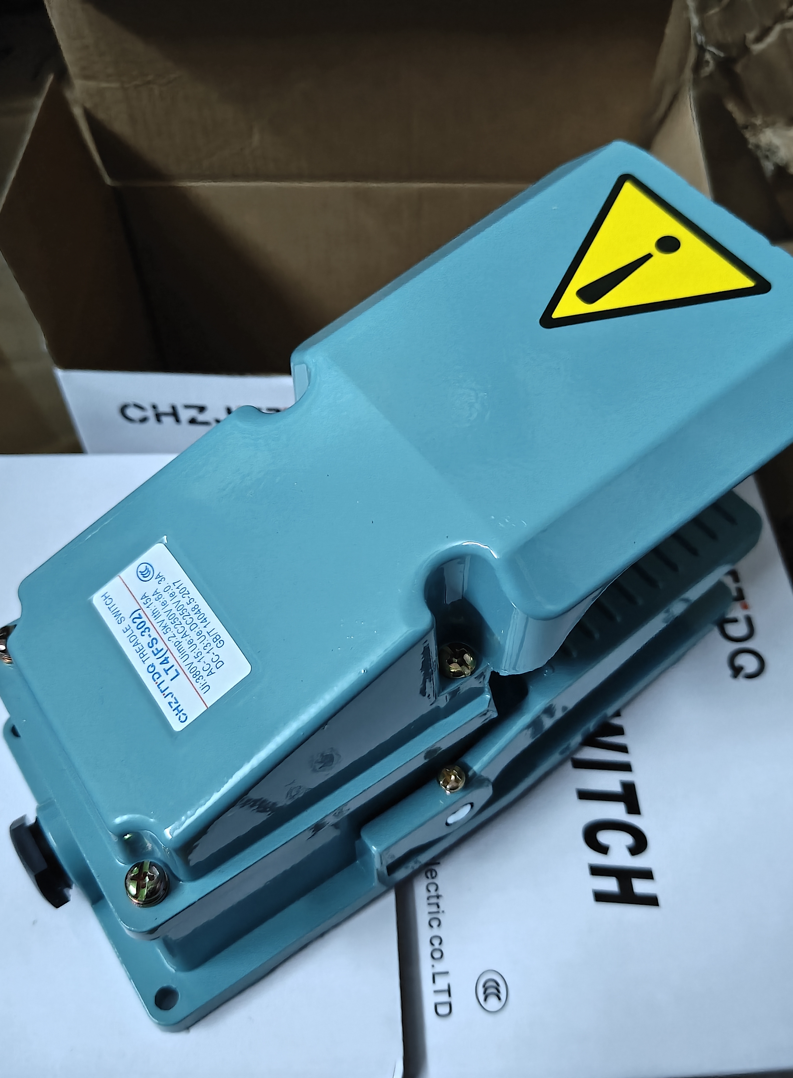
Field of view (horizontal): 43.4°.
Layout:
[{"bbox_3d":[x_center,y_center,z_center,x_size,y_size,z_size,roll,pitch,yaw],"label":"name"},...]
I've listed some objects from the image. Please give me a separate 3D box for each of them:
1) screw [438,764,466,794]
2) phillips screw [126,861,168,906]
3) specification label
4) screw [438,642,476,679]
[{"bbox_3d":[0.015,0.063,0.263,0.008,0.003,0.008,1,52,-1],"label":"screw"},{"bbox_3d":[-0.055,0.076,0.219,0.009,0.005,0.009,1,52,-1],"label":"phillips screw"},{"bbox_3d":[-0.052,0.021,0.227,0.021,0.001,0.043,-40,61,-4],"label":"specification label"},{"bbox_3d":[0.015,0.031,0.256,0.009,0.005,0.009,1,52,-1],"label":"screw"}]

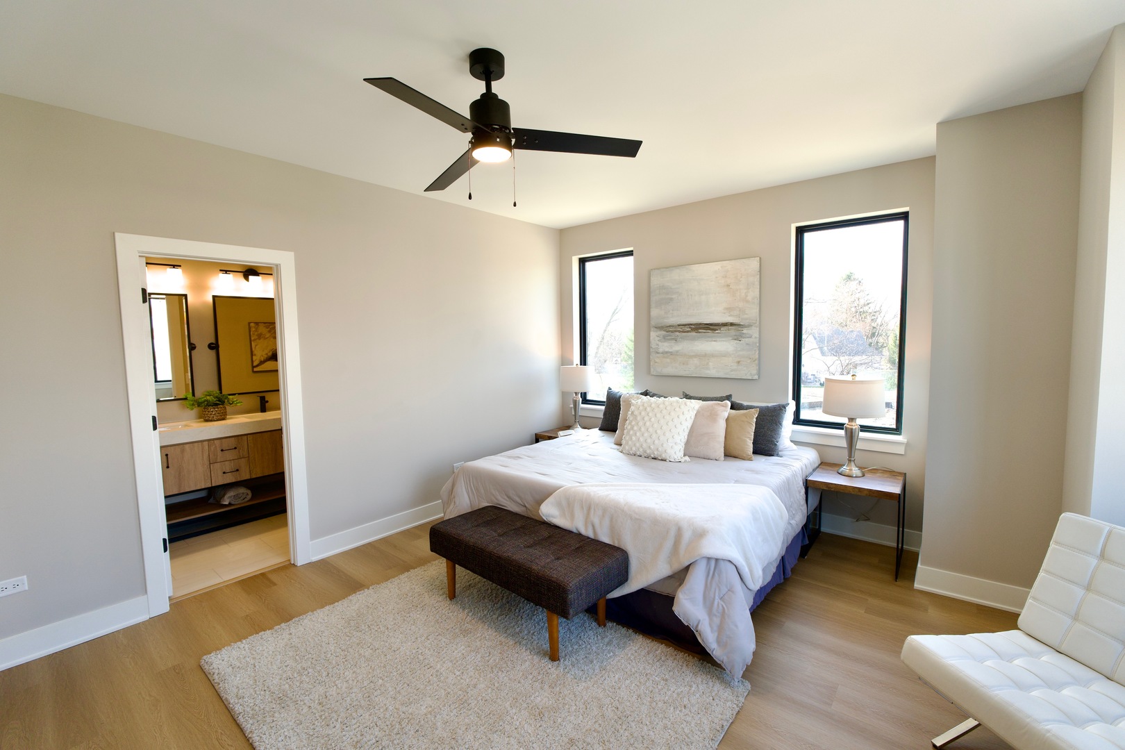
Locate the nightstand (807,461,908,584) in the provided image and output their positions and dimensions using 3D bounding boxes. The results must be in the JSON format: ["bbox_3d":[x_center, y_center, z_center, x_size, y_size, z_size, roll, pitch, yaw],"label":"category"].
[{"bbox_3d":[2.060,0.986,3.288,0.525,0.560,0.550,3,6,39],"label":"nightstand"}]

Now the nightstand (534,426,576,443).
[{"bbox_3d":[0.098,0.890,4.987,0.520,0.560,0.550,3,6,39],"label":"nightstand"}]

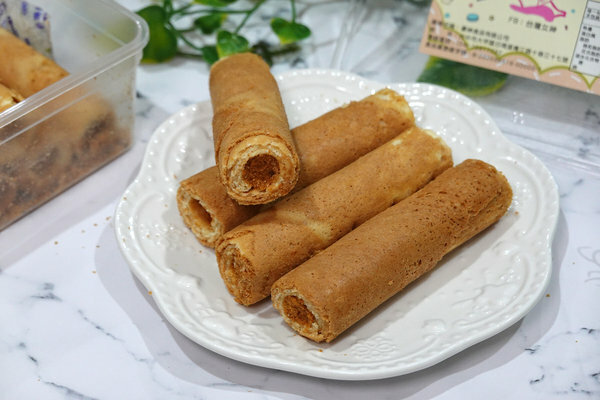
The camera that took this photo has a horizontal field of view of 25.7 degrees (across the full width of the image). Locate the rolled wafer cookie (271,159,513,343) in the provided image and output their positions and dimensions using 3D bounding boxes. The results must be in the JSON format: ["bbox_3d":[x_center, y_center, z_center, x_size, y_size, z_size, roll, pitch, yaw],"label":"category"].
[{"bbox_3d":[0.041,0.020,0.555,0.111,0.032,0.032,-32,53,-30],"label":"rolled wafer cookie"}]

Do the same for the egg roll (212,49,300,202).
[{"bbox_3d":[-0.021,-0.033,0.564,0.031,0.031,0.106,-3,25,-5],"label":"egg roll"}]

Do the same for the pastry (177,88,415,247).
[{"bbox_3d":[0.001,-0.016,0.591,0.112,0.032,0.032,-28,51,-27],"label":"pastry"}]

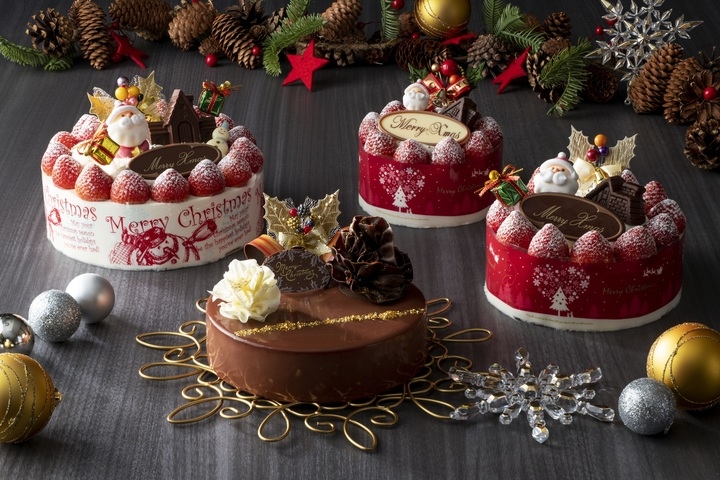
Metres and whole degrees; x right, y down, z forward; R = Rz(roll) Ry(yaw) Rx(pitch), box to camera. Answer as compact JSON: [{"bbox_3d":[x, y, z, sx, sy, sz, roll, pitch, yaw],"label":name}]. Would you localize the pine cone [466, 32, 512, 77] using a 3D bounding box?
[{"bbox_3d":[0.142,-0.203,1.868,0.051,0.046,0.050,0,23,0],"label":"pine cone"}]

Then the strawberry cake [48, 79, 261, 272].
[{"bbox_3d":[-0.173,-0.071,1.395,0.183,0.123,0.183,-7,27,-13],"label":"strawberry cake"}]

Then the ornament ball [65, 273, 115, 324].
[{"bbox_3d":[-0.200,0.043,1.260,0.037,0.037,0.037,-1,26,0],"label":"ornament ball"}]

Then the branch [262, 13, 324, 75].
[{"bbox_3d":[-0.069,-0.200,1.750,0.061,0.039,0.066,-1,26,0],"label":"branch"}]

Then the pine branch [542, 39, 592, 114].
[{"bbox_3d":[0.200,-0.158,1.649,0.050,0.043,0.064,-1,26,0],"label":"pine branch"}]

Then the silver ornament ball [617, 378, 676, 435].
[{"bbox_3d":[0.189,0.109,1.117,0.038,0.038,0.038,0,26,0],"label":"silver ornament ball"}]

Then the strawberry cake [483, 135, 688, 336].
[{"bbox_3d":[0.175,-0.017,1.324,0.155,0.122,0.155,1,23,4],"label":"strawberry cake"}]

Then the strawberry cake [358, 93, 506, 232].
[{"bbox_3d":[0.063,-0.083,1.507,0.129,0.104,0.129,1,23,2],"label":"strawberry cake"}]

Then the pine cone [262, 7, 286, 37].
[{"bbox_3d":[-0.095,-0.254,1.977,0.040,0.037,0.038,0,23,0],"label":"pine cone"}]

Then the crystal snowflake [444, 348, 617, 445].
[{"bbox_3d":[0.115,0.104,1.154,0.108,0.016,0.120,-1,26,0],"label":"crystal snowflake"}]

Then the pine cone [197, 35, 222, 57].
[{"bbox_3d":[-0.156,-0.203,1.770,0.026,0.022,0.026,-1,26,0],"label":"pine cone"}]

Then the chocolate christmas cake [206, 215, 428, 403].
[{"bbox_3d":[-0.031,0.037,1.216,0.157,0.097,0.157,0,23,0],"label":"chocolate christmas cake"}]

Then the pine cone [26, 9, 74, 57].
[{"bbox_3d":[-0.323,-0.217,1.775,0.048,0.045,0.048,-1,26,0],"label":"pine cone"}]

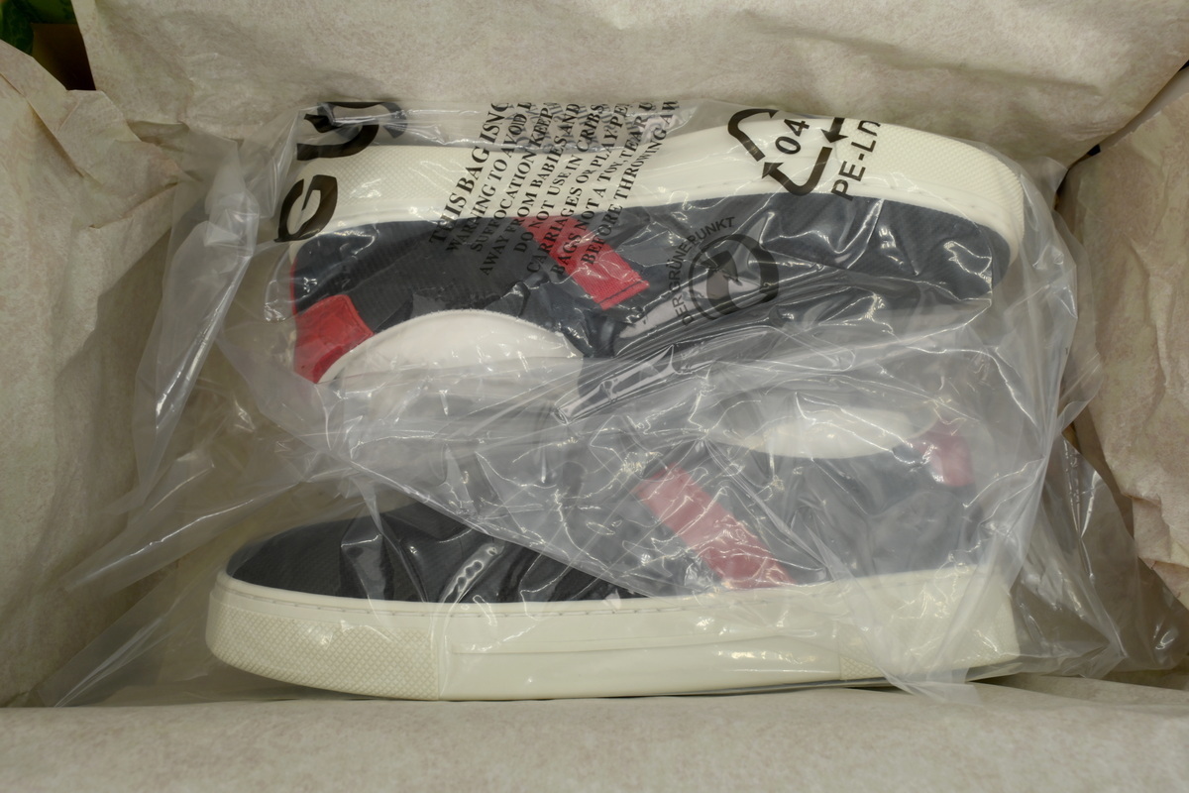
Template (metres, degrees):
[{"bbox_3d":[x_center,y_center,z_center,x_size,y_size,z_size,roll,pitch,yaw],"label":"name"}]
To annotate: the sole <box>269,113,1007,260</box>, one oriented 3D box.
[{"bbox_3d":[0.014,-0.069,0.361,0.290,0.100,0.038,2,74,11],"label":"sole"}]

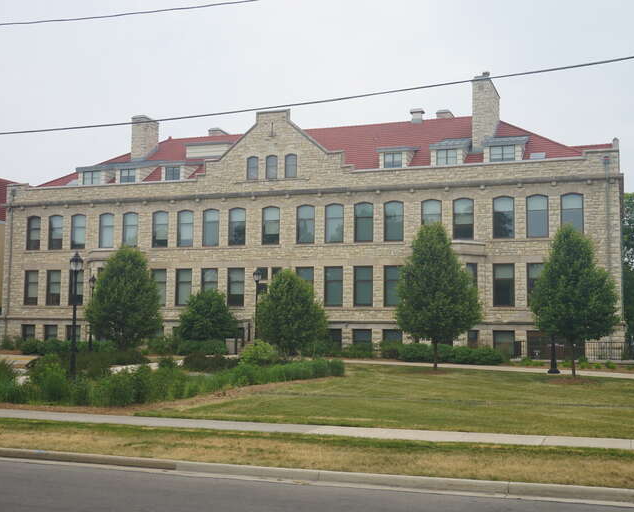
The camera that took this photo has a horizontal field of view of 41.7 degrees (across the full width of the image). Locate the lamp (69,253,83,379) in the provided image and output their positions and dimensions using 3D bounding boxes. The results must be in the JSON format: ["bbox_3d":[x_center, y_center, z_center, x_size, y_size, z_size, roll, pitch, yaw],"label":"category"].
[{"bbox_3d":[-8.442,2.122,29.200,0.470,4.475,0.470,-1,-5,19],"label":"lamp"}]

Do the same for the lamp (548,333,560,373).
[{"bbox_3d":[9.836,2.658,34.600,0.460,4.500,0.460,-1,-5,19],"label":"lamp"}]

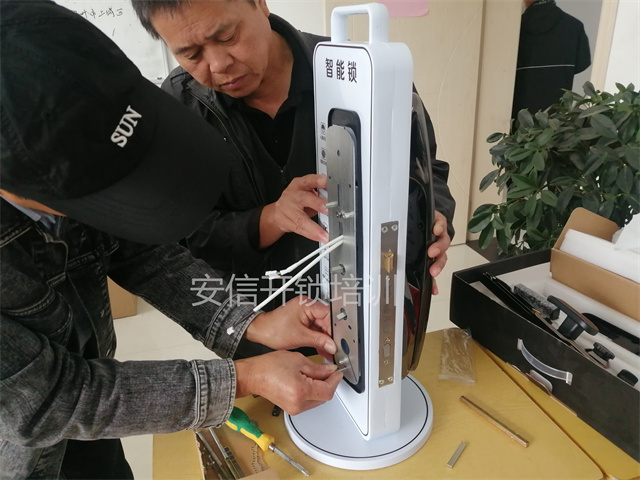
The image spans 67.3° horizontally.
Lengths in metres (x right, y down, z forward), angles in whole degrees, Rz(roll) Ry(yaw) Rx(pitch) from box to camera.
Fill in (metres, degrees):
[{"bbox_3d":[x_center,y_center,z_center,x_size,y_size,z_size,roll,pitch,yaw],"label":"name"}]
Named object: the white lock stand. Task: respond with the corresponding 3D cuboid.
[{"bbox_3d":[0.051,0.003,0.656,0.236,0.581,0.234,-11,24,-21],"label":"white lock stand"}]

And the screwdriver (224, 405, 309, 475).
[{"bbox_3d":[-0.086,0.292,0.705,0.187,0.031,0.031,21,32,34],"label":"screwdriver"}]

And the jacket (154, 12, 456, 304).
[{"bbox_3d":[-0.053,-0.091,0.957,0.570,0.650,0.430,-2,22,0],"label":"jacket"}]

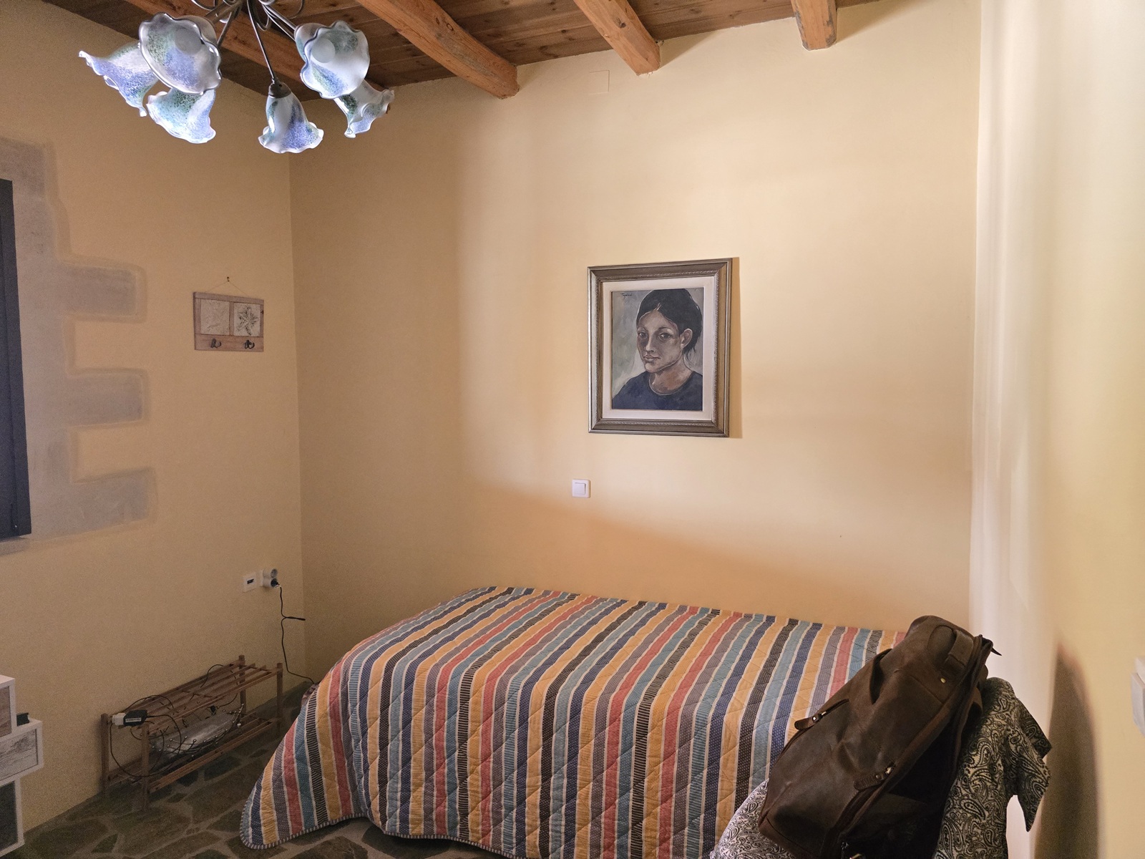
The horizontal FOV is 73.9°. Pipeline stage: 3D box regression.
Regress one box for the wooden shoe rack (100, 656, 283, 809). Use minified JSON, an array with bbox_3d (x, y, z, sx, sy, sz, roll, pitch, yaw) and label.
[{"bbox_3d":[-1.591,1.254,3.239,0.260,0.323,0.679,1,4,24],"label":"wooden shoe rack"}]

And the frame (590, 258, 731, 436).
[{"bbox_3d":[0.363,-0.337,3.227,0.618,0.724,0.045,1,4,22],"label":"frame"}]

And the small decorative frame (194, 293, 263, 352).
[{"bbox_3d":[-1.599,-0.496,3.573,0.025,0.254,0.405,1,4,22],"label":"small decorative frame"}]

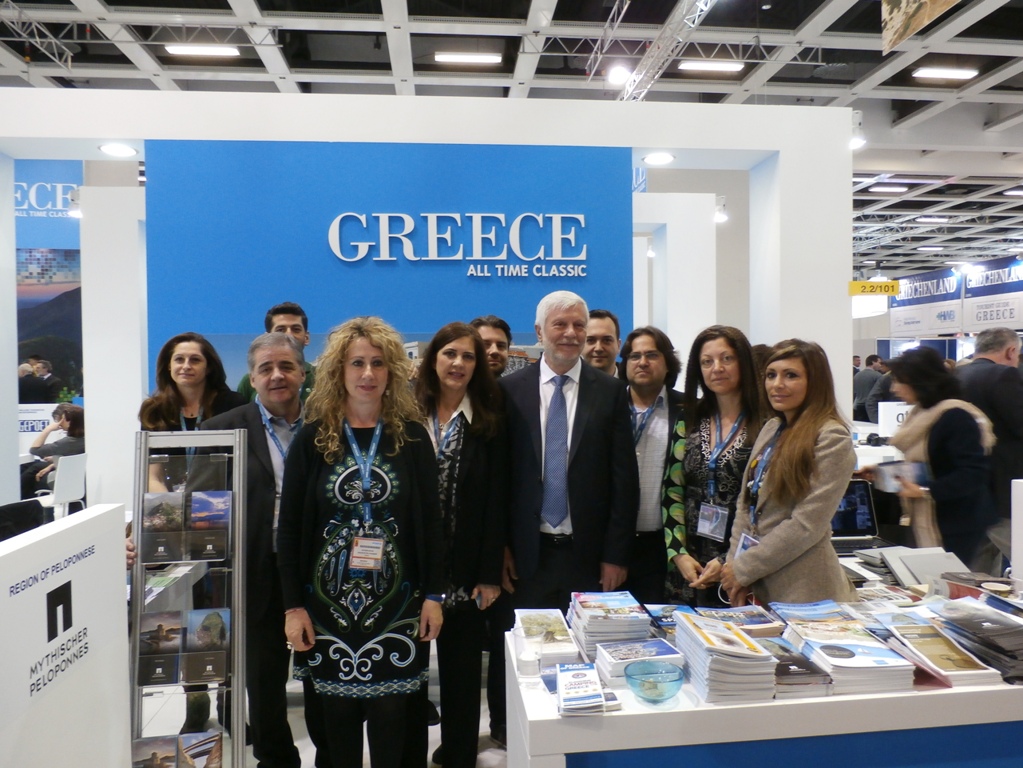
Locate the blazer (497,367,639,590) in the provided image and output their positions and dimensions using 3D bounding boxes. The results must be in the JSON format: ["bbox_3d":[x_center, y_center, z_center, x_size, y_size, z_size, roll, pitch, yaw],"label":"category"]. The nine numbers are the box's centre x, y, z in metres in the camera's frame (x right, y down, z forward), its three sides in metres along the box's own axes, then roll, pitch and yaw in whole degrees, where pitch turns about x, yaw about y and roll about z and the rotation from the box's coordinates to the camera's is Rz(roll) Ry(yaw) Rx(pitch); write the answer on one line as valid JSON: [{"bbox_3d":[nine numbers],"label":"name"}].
[{"bbox_3d":[0.194,0.302,2.520,0.490,0.770,0.290,0,1,12],"label":"blazer"}]

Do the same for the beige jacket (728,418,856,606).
[{"bbox_3d":[0.928,0.439,2.450,0.340,0.660,0.430,-2,2,-40],"label":"beige jacket"}]

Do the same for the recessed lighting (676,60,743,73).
[{"bbox_3d":[4.456,-7.110,16.552,1.480,0.090,0.360,-1,1,-6],"label":"recessed lighting"}]

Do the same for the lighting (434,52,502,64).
[{"bbox_3d":[-0.927,-7.029,15.935,1.480,0.090,0.360,-1,1,-6],"label":"lighting"}]

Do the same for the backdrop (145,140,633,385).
[{"bbox_3d":[-0.526,0.186,3.543,2.250,2.620,0.100,-1,1,-6],"label":"backdrop"}]

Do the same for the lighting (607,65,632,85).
[{"bbox_3d":[1.708,-4.924,11.798,0.300,0.300,0.300,0,1,12],"label":"lighting"}]

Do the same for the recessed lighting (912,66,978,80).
[{"bbox_3d":[10.054,-7.193,17.122,1.480,0.090,0.360,-1,1,-6],"label":"recessed lighting"}]

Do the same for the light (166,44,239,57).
[{"bbox_3d":[-6.437,-6.948,15.397,1.480,0.090,0.360,-1,1,-6],"label":"light"}]

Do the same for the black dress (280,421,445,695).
[{"bbox_3d":[-0.476,0.553,2.330,0.500,0.880,0.300,-1,1,-9],"label":"black dress"}]

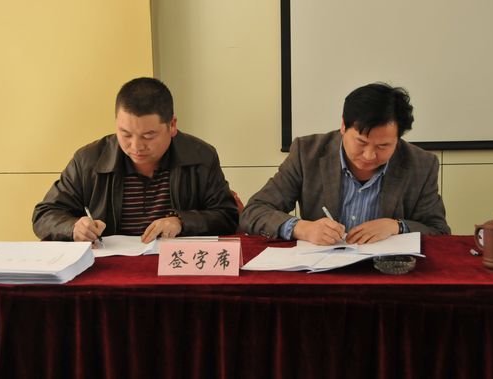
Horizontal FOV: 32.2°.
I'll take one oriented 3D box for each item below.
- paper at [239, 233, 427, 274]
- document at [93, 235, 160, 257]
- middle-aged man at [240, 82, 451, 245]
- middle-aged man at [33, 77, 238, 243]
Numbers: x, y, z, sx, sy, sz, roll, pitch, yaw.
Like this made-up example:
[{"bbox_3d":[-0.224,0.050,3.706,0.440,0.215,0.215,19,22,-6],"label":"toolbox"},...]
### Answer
[{"bbox_3d":[0.205,0.146,2.053,0.425,0.036,0.330,-1,7,0],"label":"paper"},{"bbox_3d":[-0.313,0.149,2.163,0.210,0.016,0.270,-1,7,0],"label":"document"},{"bbox_3d":[0.287,0.270,2.561,0.600,1.165,0.750,0,7,5],"label":"middle-aged man"},{"bbox_3d":[-0.317,0.267,2.560,0.600,1.187,0.750,0,7,5],"label":"middle-aged man"}]

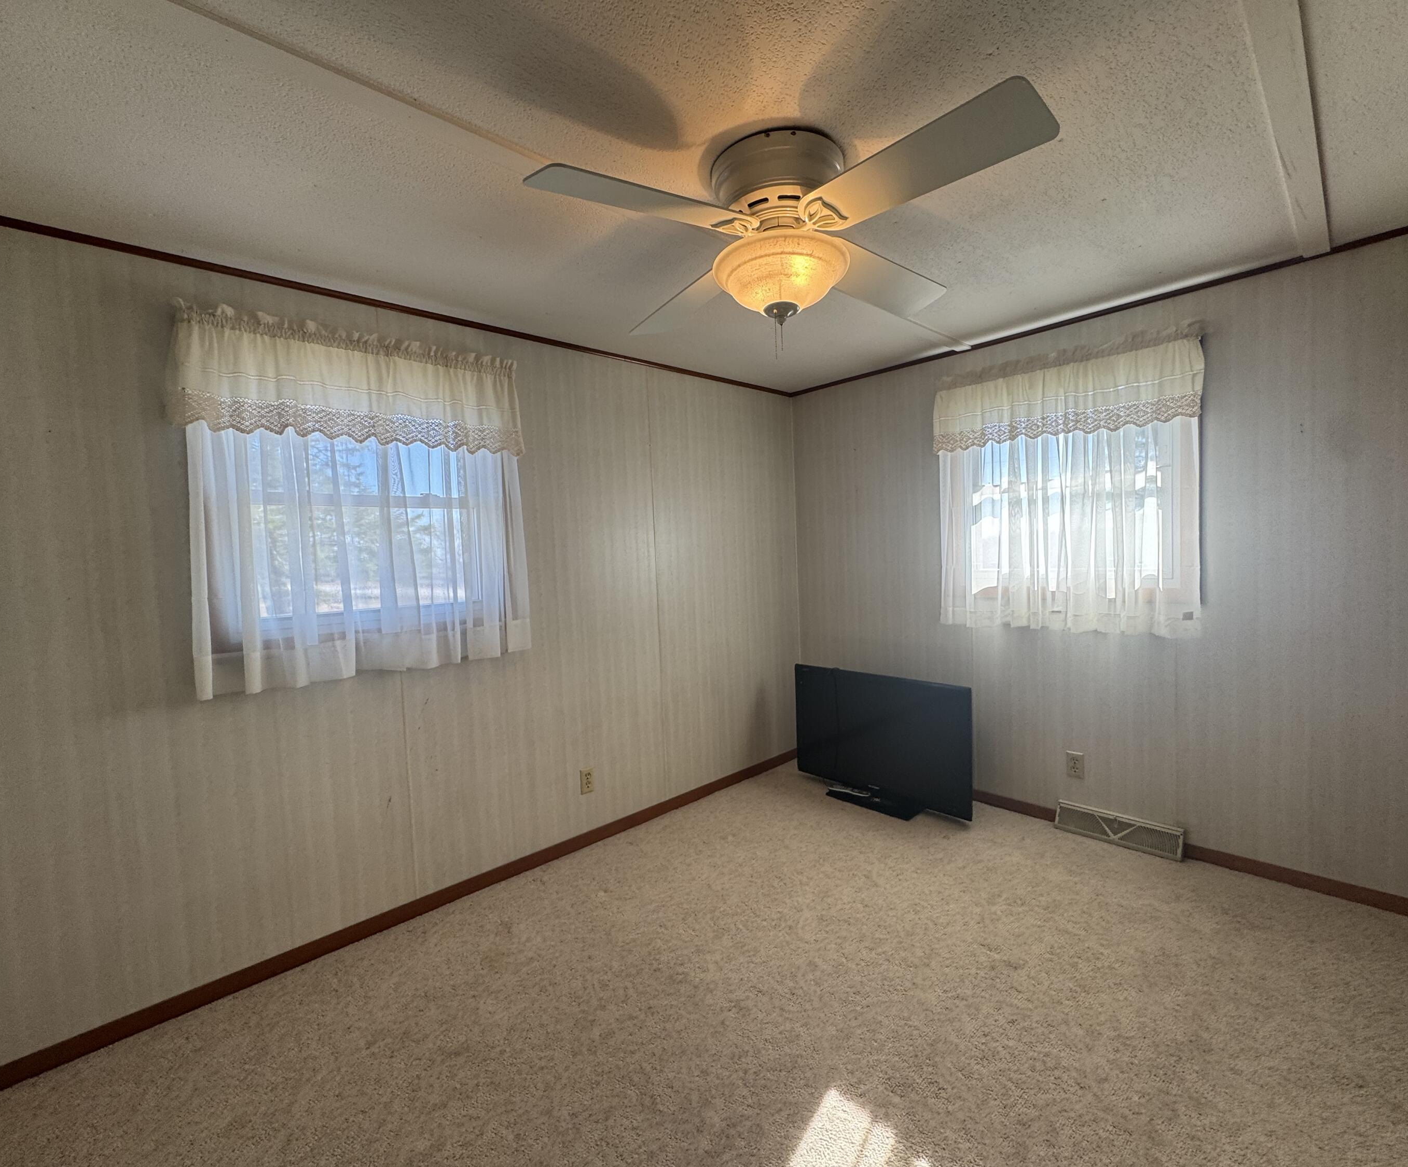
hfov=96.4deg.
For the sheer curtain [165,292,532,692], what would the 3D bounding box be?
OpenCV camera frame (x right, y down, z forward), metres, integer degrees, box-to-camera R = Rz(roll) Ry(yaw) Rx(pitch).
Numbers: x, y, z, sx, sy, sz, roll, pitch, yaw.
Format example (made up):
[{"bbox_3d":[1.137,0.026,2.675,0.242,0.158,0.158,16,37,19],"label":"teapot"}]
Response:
[{"bbox_3d":[-1.132,-0.271,2.203,1.100,1.165,0.100,-5,4,-43],"label":"sheer curtain"}]

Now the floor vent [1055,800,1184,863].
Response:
[{"bbox_3d":[1.770,1.054,2.701,0.068,0.105,0.465,-5,4,-43],"label":"floor vent"}]

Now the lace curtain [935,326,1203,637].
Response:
[{"bbox_3d":[1.558,-0.397,2.806,0.120,1.215,1.065,-5,4,-43],"label":"lace curtain"}]

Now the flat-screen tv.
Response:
[{"bbox_3d":[0.879,0.789,3.221,0.230,0.650,1.006,-5,4,-43],"label":"flat-screen tv"}]

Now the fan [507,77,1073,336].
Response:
[{"bbox_3d":[0.192,-0.825,1.566,1.220,0.385,1.220,-5,4,-36],"label":"fan"}]

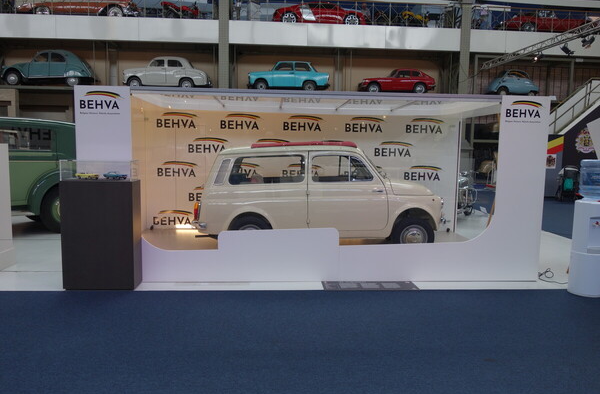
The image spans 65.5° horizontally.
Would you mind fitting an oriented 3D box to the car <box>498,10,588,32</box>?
[{"bbox_3d":[11.070,-7.607,20.977,4.400,1.230,1.660,1,6,-4],"label":"car"}]

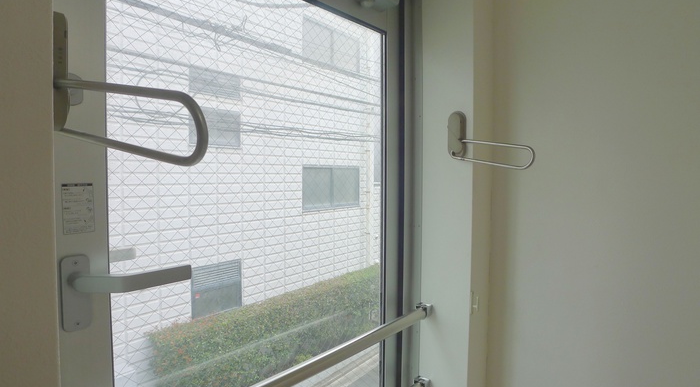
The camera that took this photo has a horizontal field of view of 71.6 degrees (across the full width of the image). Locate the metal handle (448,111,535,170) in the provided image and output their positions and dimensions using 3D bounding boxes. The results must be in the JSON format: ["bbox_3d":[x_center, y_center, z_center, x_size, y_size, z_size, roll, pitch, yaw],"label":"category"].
[{"bbox_3d":[0.293,-0.112,1.020,0.193,0.132,0.049,2,3,37],"label":"metal handle"}]

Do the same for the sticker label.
[{"bbox_3d":[-0.311,0.018,0.557,0.003,0.057,0.035,2,3,37],"label":"sticker label"}]

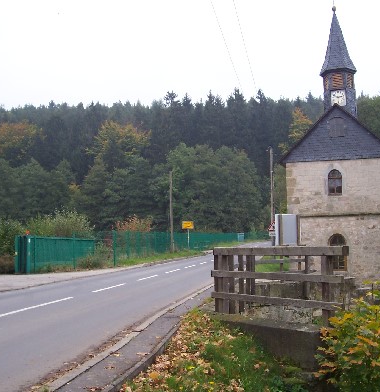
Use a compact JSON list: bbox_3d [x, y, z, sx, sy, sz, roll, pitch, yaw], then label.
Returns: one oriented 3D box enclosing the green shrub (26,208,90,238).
[{"bbox_3d":[-7.966,2.359,33.863,3.900,3.200,3.400,-1,-5,0],"label":"green shrub"}]

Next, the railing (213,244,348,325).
[{"bbox_3d":[1.198,1.297,8.108,0.220,1.080,2.541,3,-7,-41],"label":"railing"}]

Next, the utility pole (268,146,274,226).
[{"bbox_3d":[6.388,0.561,43.000,0.240,8.635,0.240,-1,-5,0],"label":"utility pole"}]

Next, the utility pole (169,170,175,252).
[{"bbox_3d":[-1.512,1.325,46.000,0.220,6.794,0.220,-1,-5,0],"label":"utility pole"}]

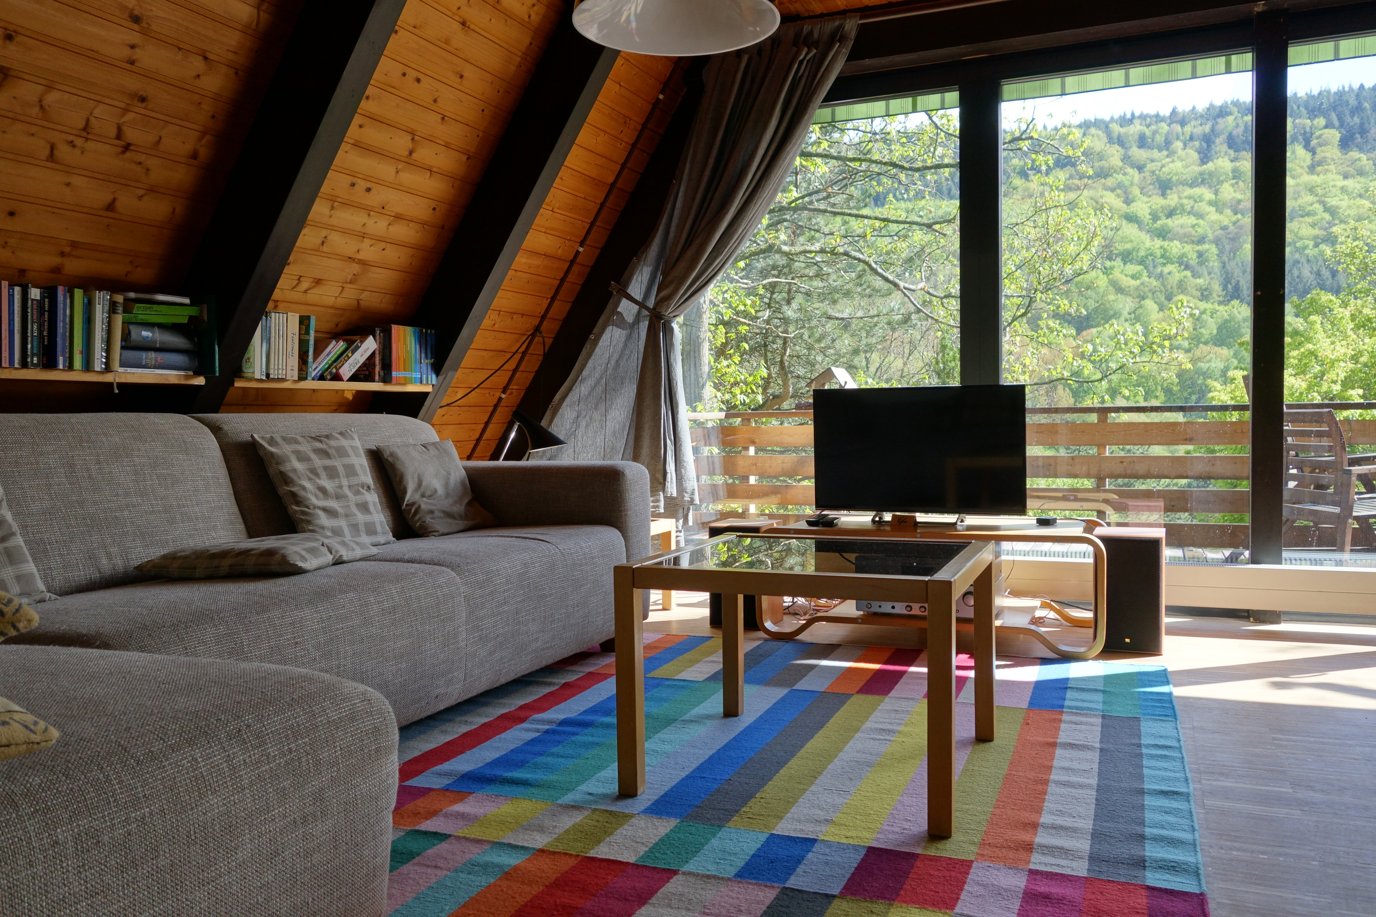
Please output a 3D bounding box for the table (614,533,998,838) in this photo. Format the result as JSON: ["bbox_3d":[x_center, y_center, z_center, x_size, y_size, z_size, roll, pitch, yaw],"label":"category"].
[{"bbox_3d":[0.293,0.442,2.371,0.673,0.473,0.664,0,3,21],"label":"table"}]

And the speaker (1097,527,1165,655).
[{"bbox_3d":[1.444,0.425,3.510,0.202,0.370,0.259,0,3,22],"label":"speaker"}]

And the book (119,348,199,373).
[{"bbox_3d":[-1.414,-0.248,2.748,0.165,0.047,0.239,0,3,22],"label":"book"}]

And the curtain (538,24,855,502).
[{"bbox_3d":[-0.053,-0.706,4.471,1.562,1.998,0.160,0,3,22],"label":"curtain"}]

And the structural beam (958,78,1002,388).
[{"bbox_3d":[1.168,-0.472,4.248,0.156,2.030,0.100,0,3,22],"label":"structural beam"}]

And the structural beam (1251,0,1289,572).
[{"bbox_3d":[2.067,-0.488,3.822,0.101,2.149,0.120,0,3,22],"label":"structural beam"}]

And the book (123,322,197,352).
[{"bbox_3d":[-1.406,-0.308,2.755,0.155,0.060,0.218,0,3,22],"label":"book"}]

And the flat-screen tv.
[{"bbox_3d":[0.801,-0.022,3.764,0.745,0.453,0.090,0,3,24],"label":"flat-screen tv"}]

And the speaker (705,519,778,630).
[{"bbox_3d":[0.222,0.425,3.979,0.196,0.369,0.263,0,3,22],"label":"speaker"}]

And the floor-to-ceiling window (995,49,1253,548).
[{"bbox_3d":[1.641,-0.521,4.049,0.883,1.895,0.080,0,3,22],"label":"floor-to-ceiling window"}]

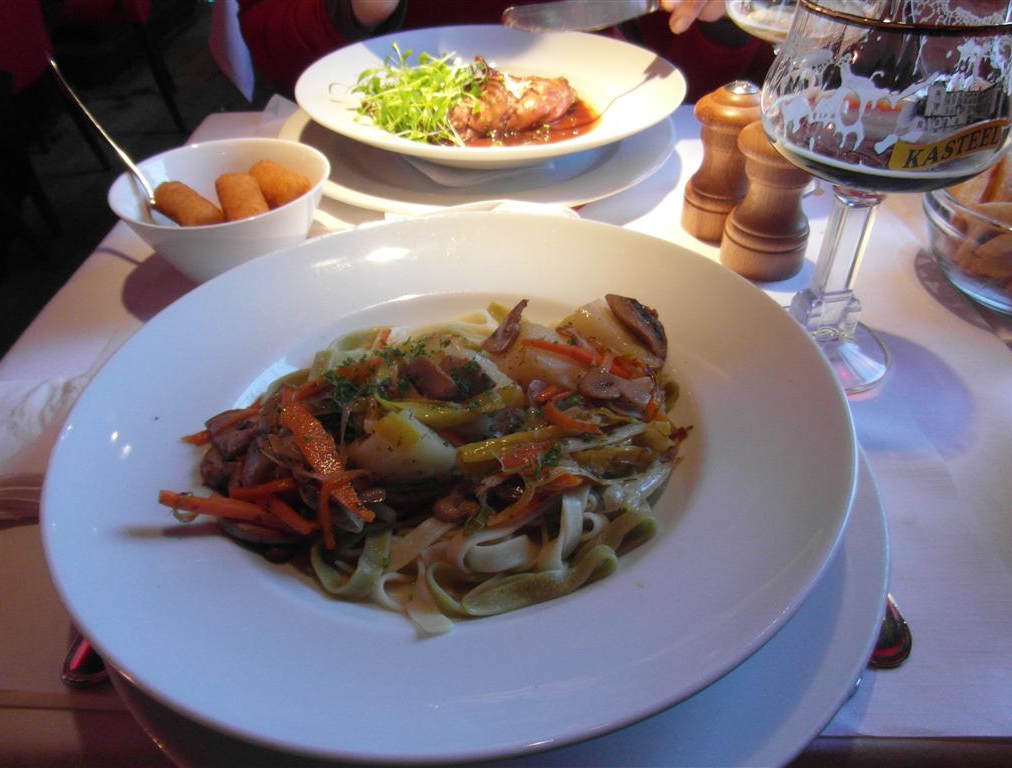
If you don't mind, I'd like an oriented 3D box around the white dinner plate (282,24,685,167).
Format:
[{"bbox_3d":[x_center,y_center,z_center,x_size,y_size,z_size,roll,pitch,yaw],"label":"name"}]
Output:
[{"bbox_3d":[-0.011,-0.228,0.580,0.302,0.045,0.302,0,41,0],"label":"white dinner plate"}]

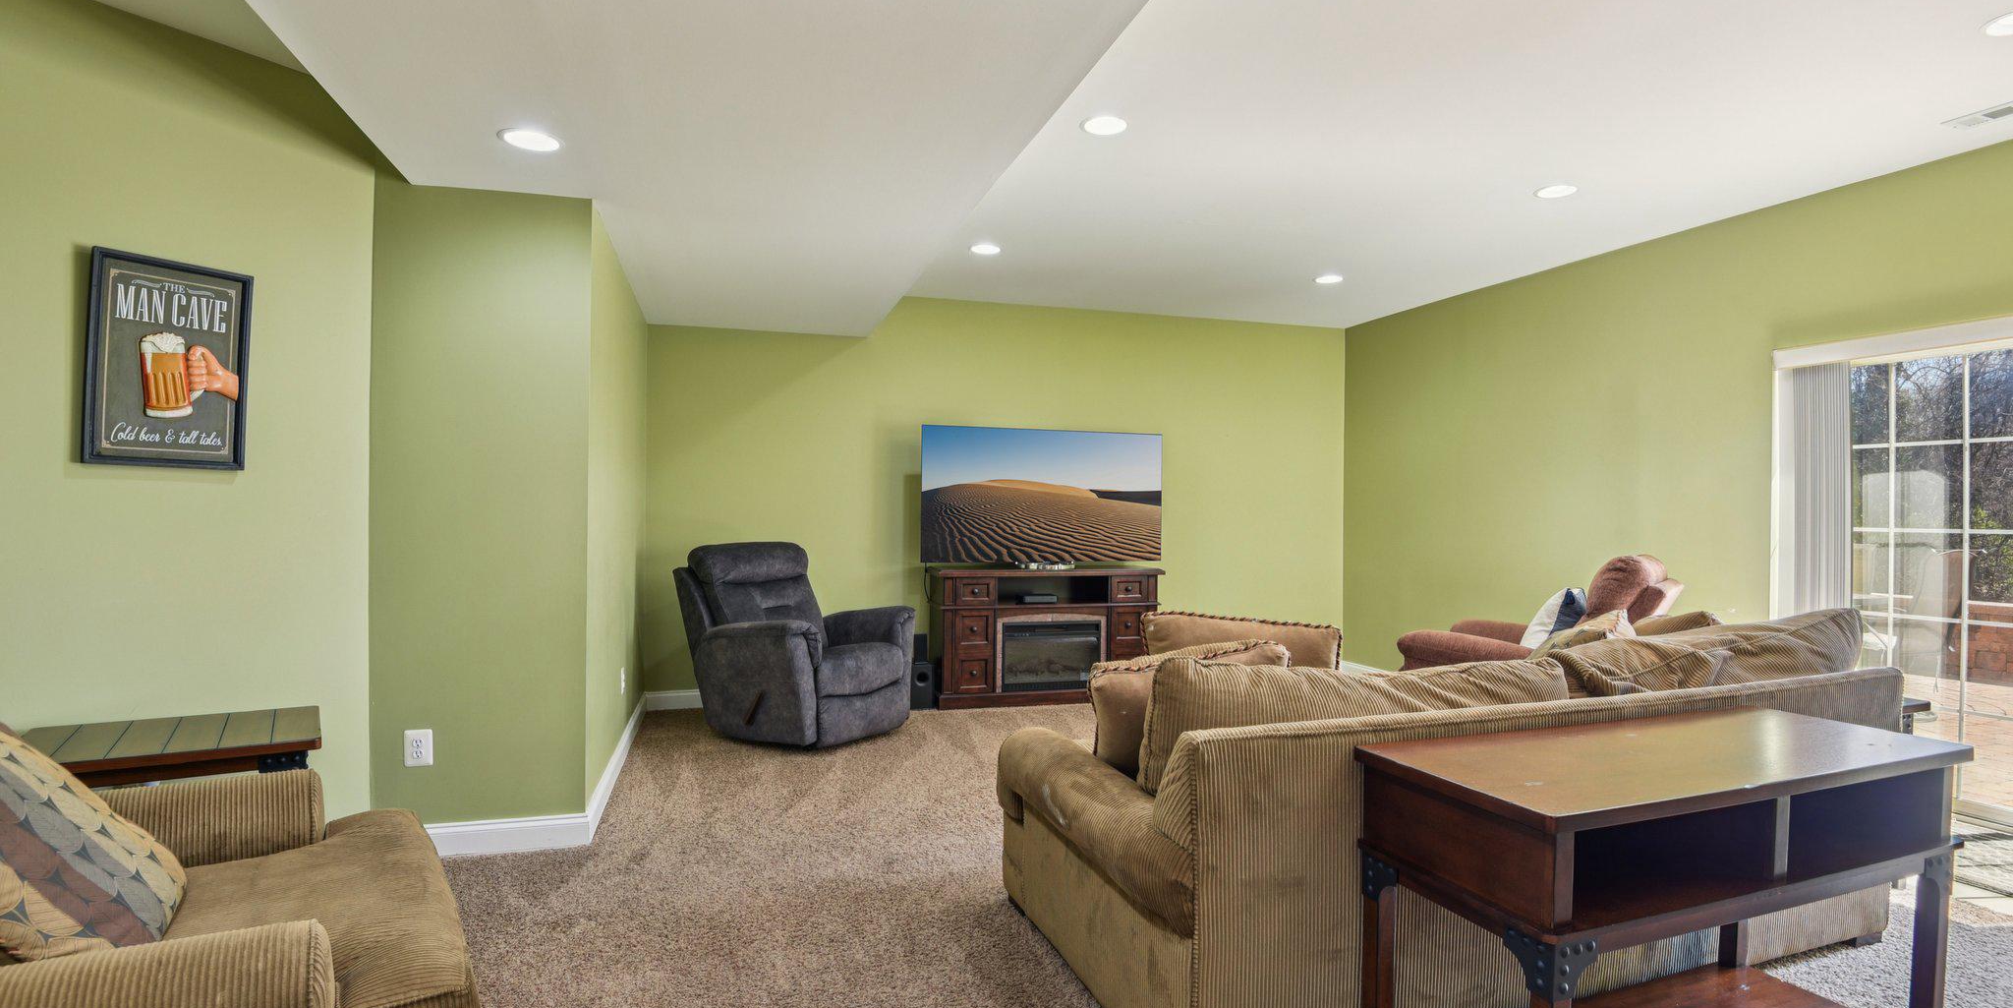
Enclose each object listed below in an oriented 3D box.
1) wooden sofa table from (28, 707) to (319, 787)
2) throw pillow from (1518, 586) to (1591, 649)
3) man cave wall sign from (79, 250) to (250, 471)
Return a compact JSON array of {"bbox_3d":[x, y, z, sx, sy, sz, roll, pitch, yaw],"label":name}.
[{"bbox_3d":[-2.183,0.928,2.349,0.610,0.650,0.460,1,0,-35],"label":"wooden sofa table"},{"bbox_3d":[2.693,0.599,4.420,0.160,0.420,0.430,34,19,32],"label":"throw pillow"},{"bbox_3d":[-2.467,-0.411,2.647,0.030,0.607,0.360,0,-1,34],"label":"man cave wall sign"}]

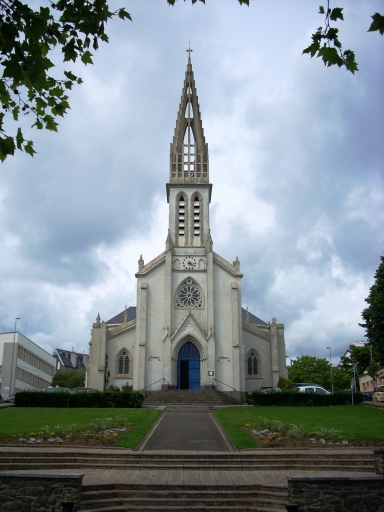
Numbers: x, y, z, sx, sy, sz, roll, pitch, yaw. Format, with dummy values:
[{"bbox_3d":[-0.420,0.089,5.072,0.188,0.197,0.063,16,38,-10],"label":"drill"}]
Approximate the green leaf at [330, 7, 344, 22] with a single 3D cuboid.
[{"bbox_3d":[1.249,-2.074,4.700,0.120,0.137,0.050,0,-17,0],"label":"green leaf"}]

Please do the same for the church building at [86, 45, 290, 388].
[{"bbox_3d":[-0.254,-0.900,74.121,20.400,41.200,35.000,0,-17,0],"label":"church building"}]

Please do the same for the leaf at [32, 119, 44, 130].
[{"bbox_3d":[-1.402,-1.201,5.000,0.110,0.110,0.050,0,-17,0],"label":"leaf"}]

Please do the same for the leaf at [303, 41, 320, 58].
[{"bbox_3d":[1.026,-1.773,4.700,0.155,0.155,0.050,0,-17,0],"label":"leaf"}]

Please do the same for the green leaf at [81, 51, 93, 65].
[{"bbox_3d":[-0.964,-1.813,5.000,0.110,0.128,0.050,0,-17,0],"label":"green leaf"}]

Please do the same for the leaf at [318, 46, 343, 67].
[{"bbox_3d":[1.189,-1.713,4.700,0.206,0.172,0.050,0,-17,0],"label":"leaf"}]

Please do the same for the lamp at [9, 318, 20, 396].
[{"bbox_3d":[-19.186,10.932,59.438,0.650,8.800,0.250,0,-17,0],"label":"lamp"}]

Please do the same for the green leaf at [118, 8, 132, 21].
[{"bbox_3d":[-0.608,-2.206,5.000,0.128,0.110,0.050,0,-17,0],"label":"green leaf"}]

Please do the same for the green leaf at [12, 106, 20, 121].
[{"bbox_3d":[-1.603,-1.302,5.000,0.073,0.128,0.050,0,-17,0],"label":"green leaf"}]

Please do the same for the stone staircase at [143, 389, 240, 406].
[{"bbox_3d":[-0.045,12.987,50.105,8.800,1.550,3.200,0,-17,0],"label":"stone staircase"}]

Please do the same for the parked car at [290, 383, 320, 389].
[{"bbox_3d":[11.306,13.120,52.472,4.250,1.580,1.750,0,-17,0],"label":"parked car"}]

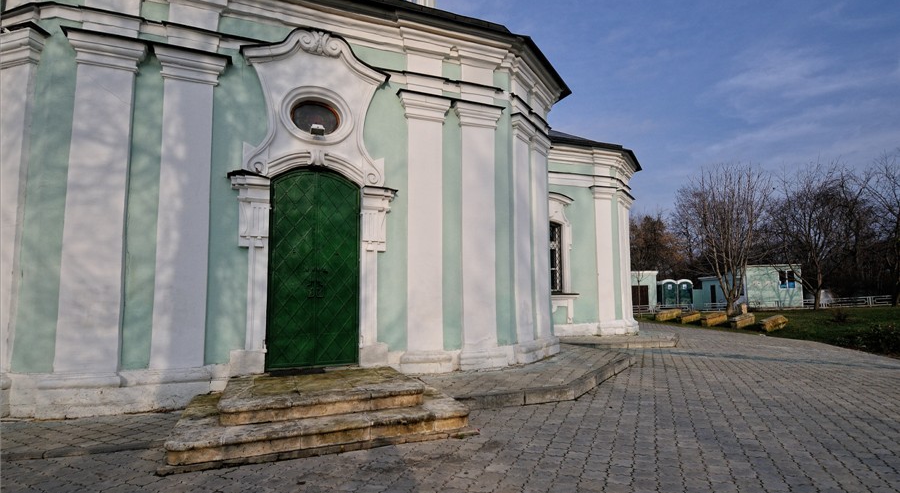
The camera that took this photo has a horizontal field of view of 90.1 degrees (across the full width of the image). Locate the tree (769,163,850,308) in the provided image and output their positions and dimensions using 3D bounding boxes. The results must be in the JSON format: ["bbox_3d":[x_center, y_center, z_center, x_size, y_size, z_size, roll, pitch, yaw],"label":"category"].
[{"bbox_3d":[24.244,-0.742,30.300,4.800,9.500,4.800,-4,-7,38],"label":"tree"}]

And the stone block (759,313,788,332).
[{"bbox_3d":[11.952,2.856,16.600,1.500,0.420,0.500,4,-6,-37],"label":"stone block"}]

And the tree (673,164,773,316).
[{"bbox_3d":[14.975,-0.329,24.600,4.800,8.000,4.700,-3,-6,31],"label":"tree"}]

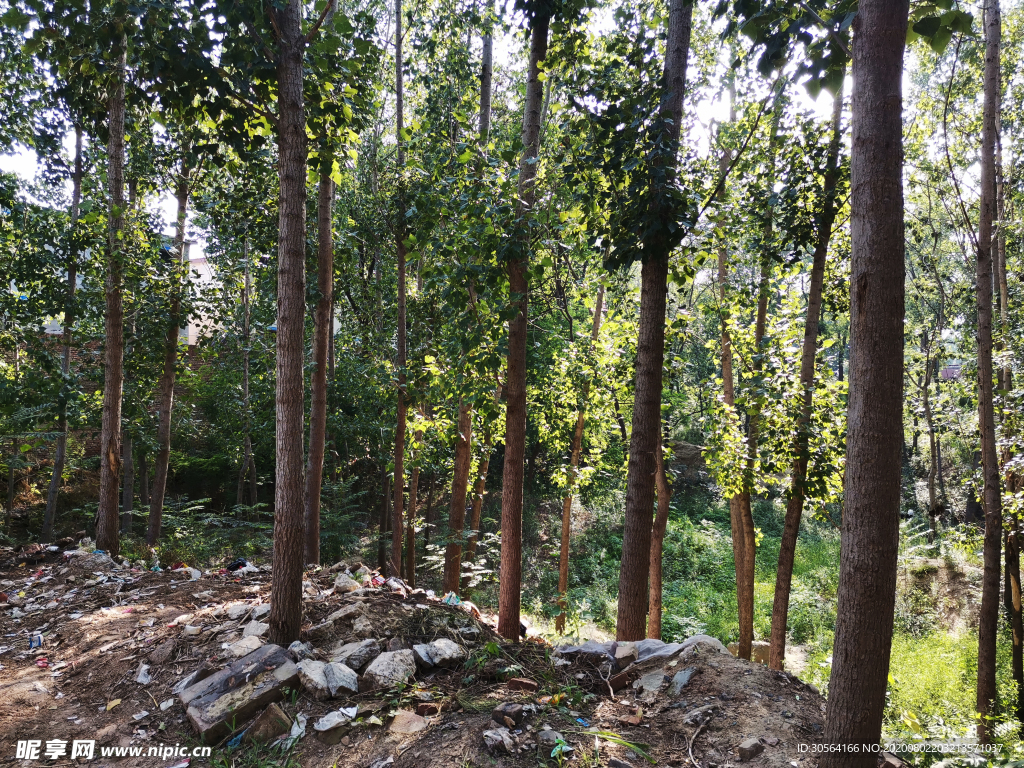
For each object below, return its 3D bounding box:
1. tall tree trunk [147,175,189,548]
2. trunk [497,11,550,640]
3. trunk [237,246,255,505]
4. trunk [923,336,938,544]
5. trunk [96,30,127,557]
[{"bbox_3d":[-4.002,-0.328,9.000,0.158,4.453,0.146,5,0,0],"label":"tall tree trunk"},{"bbox_3d":[0.105,-0.464,6.100,0.198,5.003,0.174,3,0,0],"label":"trunk"},{"bbox_3d":[-4.335,-0.098,12.500,0.163,4.275,0.130,1,0,0],"label":"trunk"},{"bbox_3d":[6.810,0.918,12.500,0.228,3.381,0.146,0,0,0],"label":"trunk"},{"bbox_3d":[-3.867,-0.844,7.500,0.205,5.053,0.190,2,0,0],"label":"trunk"}]

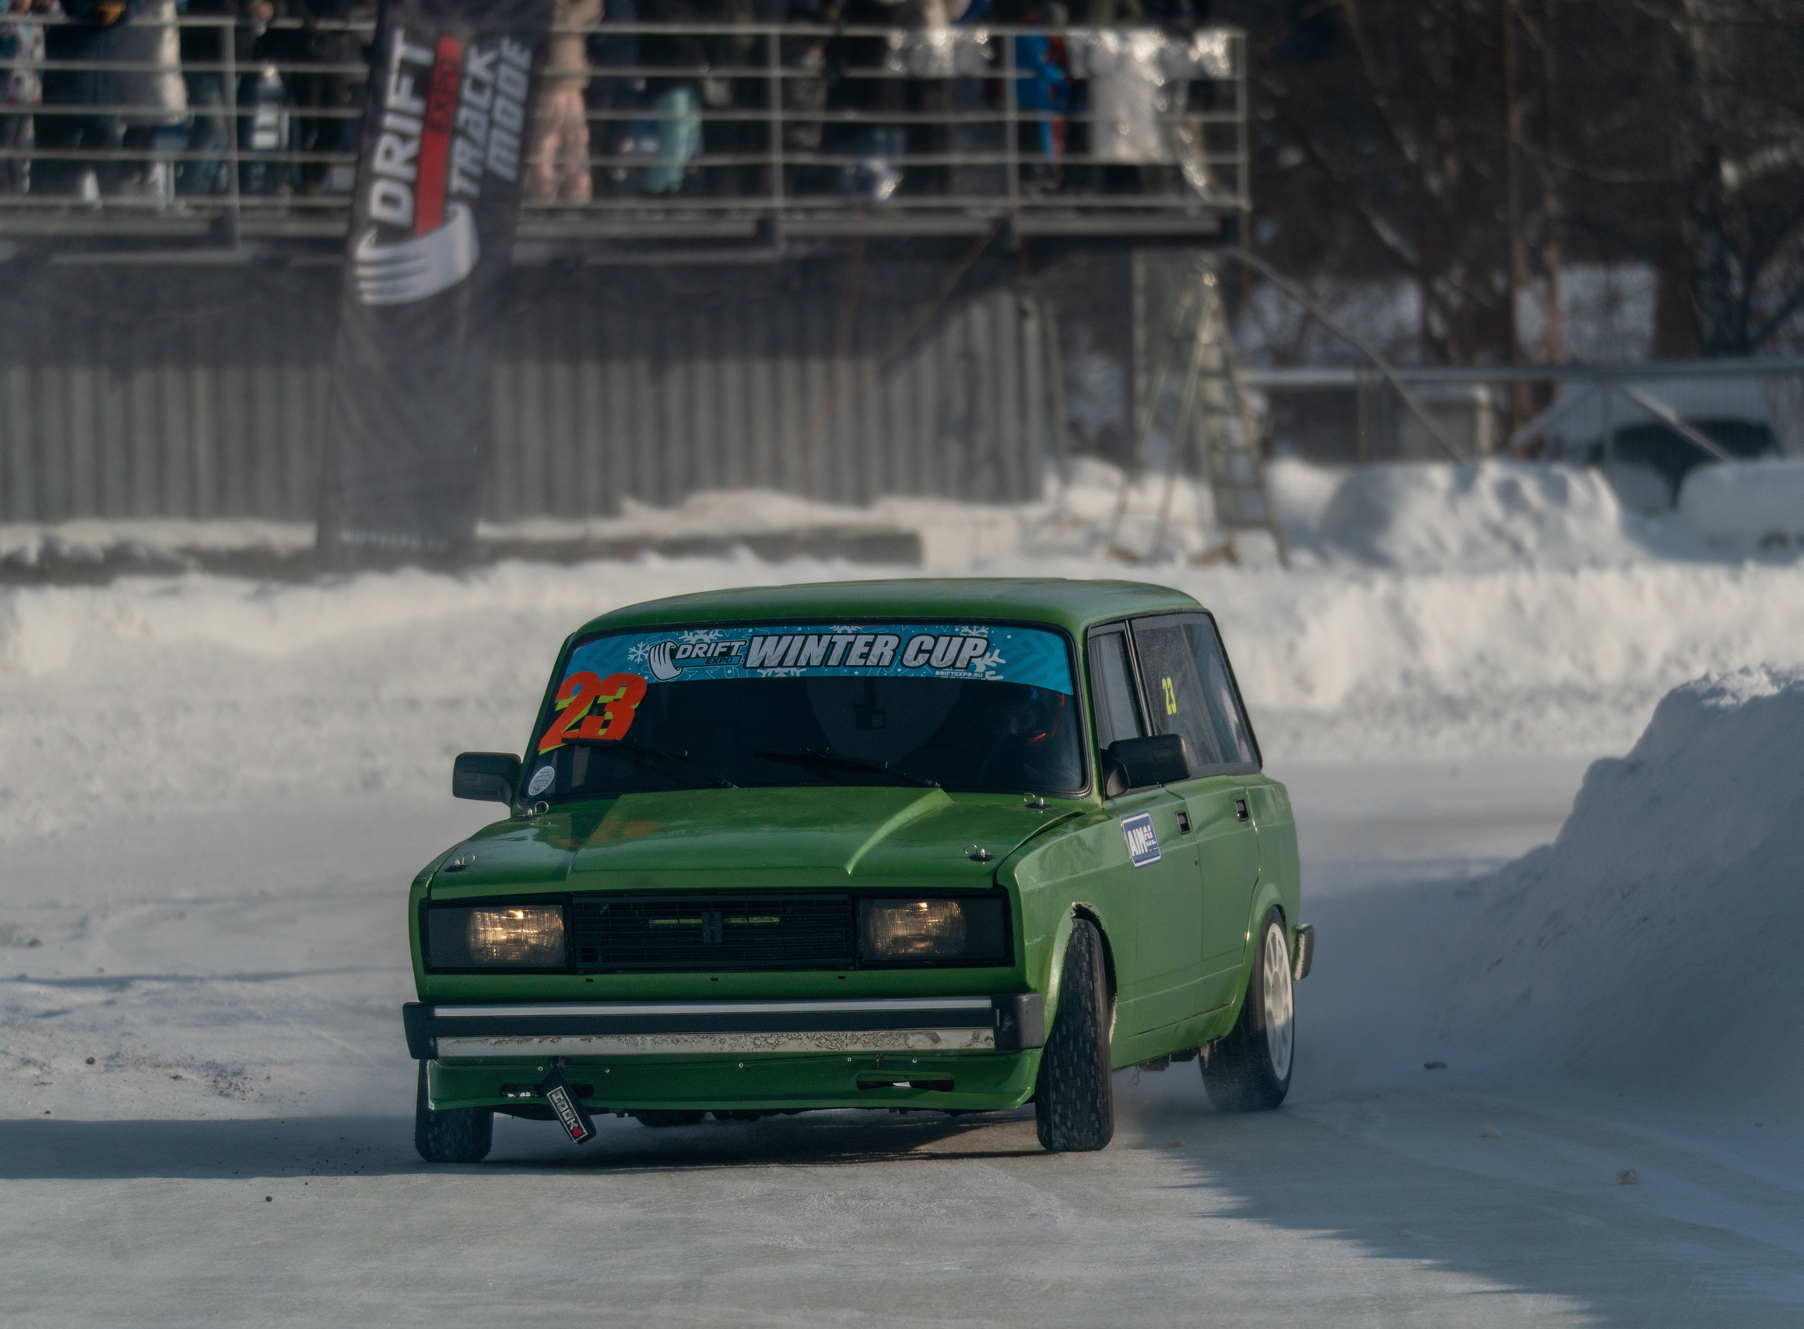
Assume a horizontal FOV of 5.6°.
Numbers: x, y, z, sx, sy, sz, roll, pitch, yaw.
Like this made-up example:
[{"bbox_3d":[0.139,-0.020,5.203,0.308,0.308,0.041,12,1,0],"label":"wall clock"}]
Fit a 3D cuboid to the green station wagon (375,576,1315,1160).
[{"bbox_3d":[-0.077,0.488,46.600,1.670,1.400,4.120,-1,1,11],"label":"green station wagon"}]

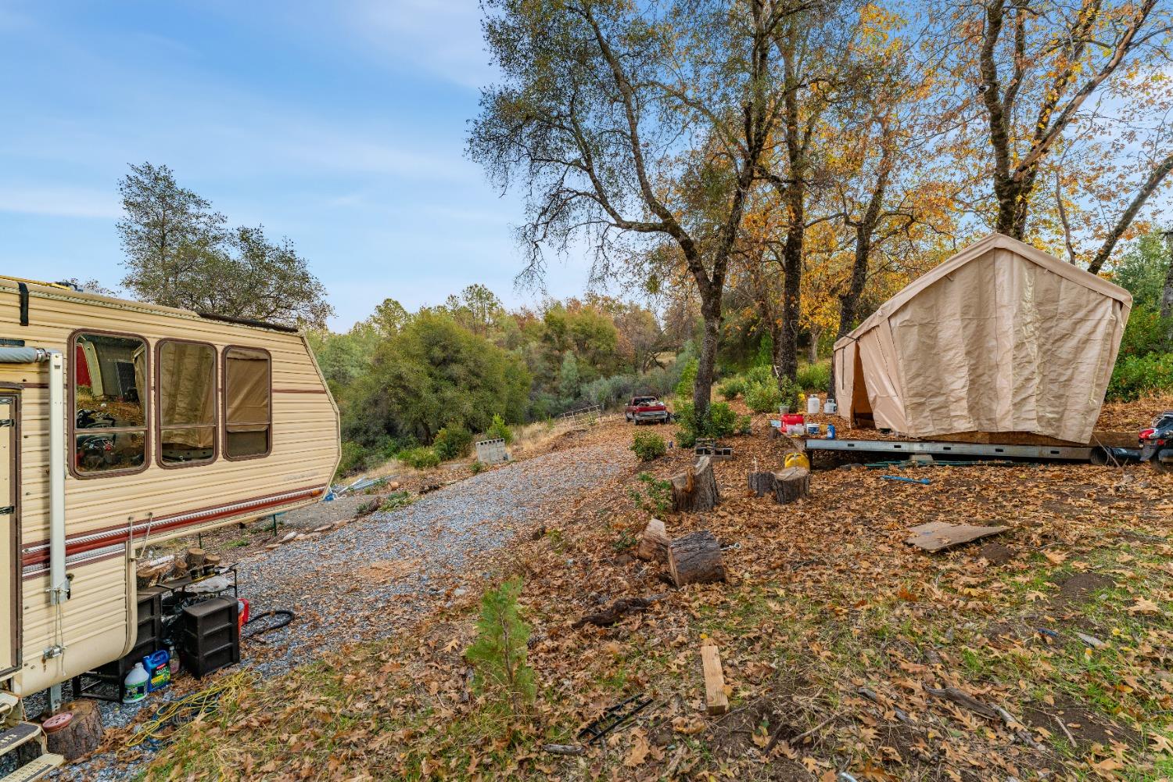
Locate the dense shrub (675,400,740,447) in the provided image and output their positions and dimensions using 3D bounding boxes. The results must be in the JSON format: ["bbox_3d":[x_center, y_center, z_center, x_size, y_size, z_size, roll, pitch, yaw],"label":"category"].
[{"bbox_3d":[3.567,0.963,13.500,1.880,1.320,1.750,0,0,11],"label":"dense shrub"}]

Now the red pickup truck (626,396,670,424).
[{"bbox_3d":[3.980,1.280,30.200,1.930,1.760,5.300,-2,0,-3],"label":"red pickup truck"}]

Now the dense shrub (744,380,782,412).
[{"bbox_3d":[6.520,0.190,16.800,1.400,1.180,1.300,0,0,21],"label":"dense shrub"}]

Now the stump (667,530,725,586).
[{"bbox_3d":[0.920,1.405,3.830,0.385,0.370,0.370,-12,0,-6],"label":"stump"}]

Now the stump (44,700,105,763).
[{"bbox_3d":[-3.496,2.319,3.110,0.285,0.230,0.285,0,0,-45],"label":"stump"}]

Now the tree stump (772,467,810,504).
[{"bbox_3d":[2.742,1.260,6.120,0.460,0.420,0.440,0,0,24],"label":"tree stump"}]

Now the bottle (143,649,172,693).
[{"bbox_3d":[-3.680,2.390,3.920,0.110,0.290,0.155,0,0,28],"label":"bottle"}]

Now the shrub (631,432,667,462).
[{"bbox_3d":[1.627,1.459,12.000,0.930,0.780,0.900,0,0,6],"label":"shrub"}]

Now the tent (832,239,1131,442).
[{"bbox_3d":[7.500,-0.820,9.950,3.000,3.150,6.400,0,0,22],"label":"tent"}]

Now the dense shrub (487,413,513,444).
[{"bbox_3d":[-4.462,1.984,23.500,1.280,1.650,1.250,0,0,-11],"label":"dense shrub"}]

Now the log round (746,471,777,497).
[{"bbox_3d":[2.560,1.345,6.650,0.410,0.290,0.400,0,0,22],"label":"log round"}]

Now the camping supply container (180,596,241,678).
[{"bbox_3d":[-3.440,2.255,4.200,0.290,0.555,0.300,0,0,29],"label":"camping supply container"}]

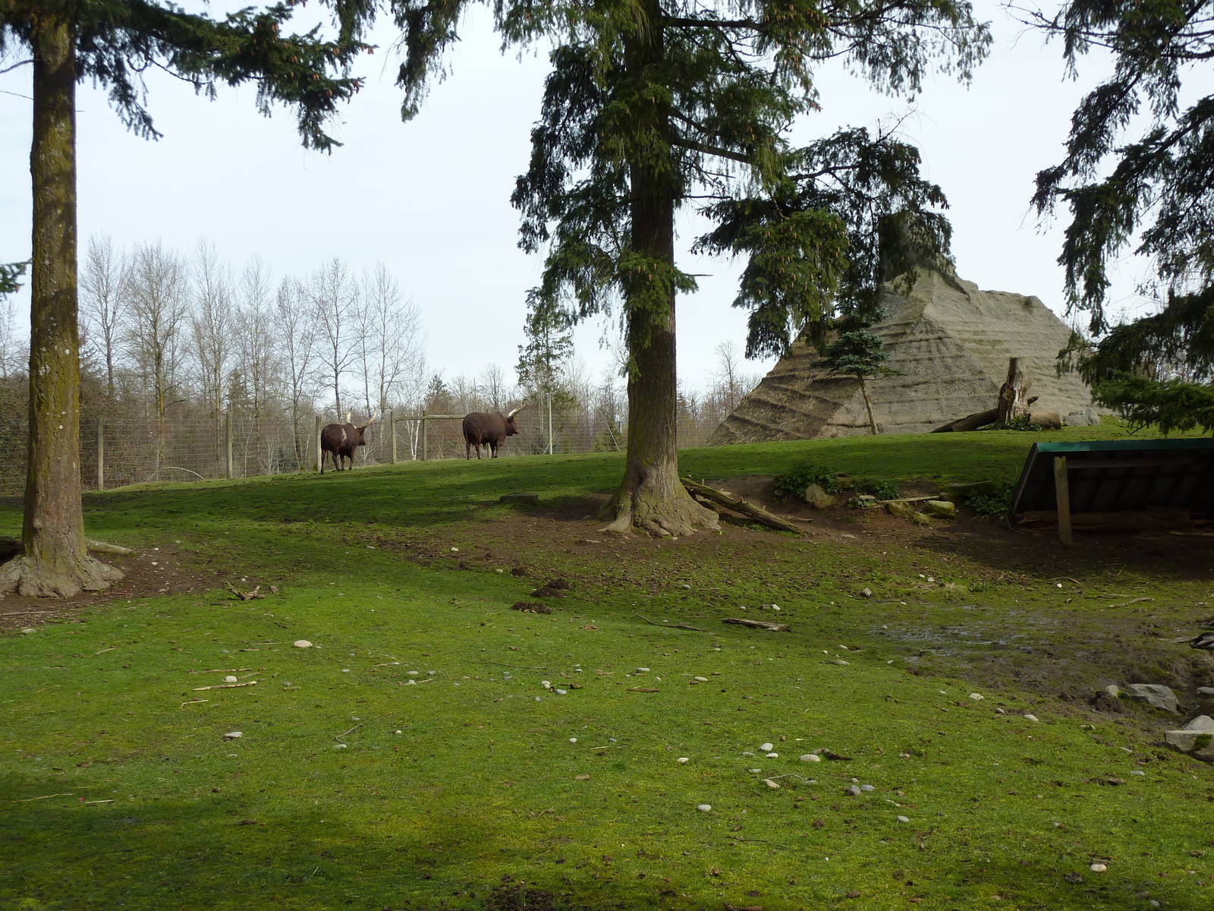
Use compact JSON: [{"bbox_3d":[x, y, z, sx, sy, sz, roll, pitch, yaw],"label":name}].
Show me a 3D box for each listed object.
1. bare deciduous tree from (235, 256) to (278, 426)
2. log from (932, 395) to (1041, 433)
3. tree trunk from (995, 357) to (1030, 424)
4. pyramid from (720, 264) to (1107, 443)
[{"bbox_3d":[-15.966,-4.738,72.000,2.200,8.800,2.200,0,2,-13],"label":"bare deciduous tree"},{"bbox_3d":[9.904,-1.052,41.200,3.000,0.420,0.420,-18,2,0],"label":"log"},{"bbox_3d":[10.546,-1.675,41.000,0.900,1.800,0.850,0,2,14],"label":"tree trunk"},{"bbox_3d":[9.350,-3.200,49.500,11.800,5.600,10.800,0,2,11],"label":"pyramid"}]

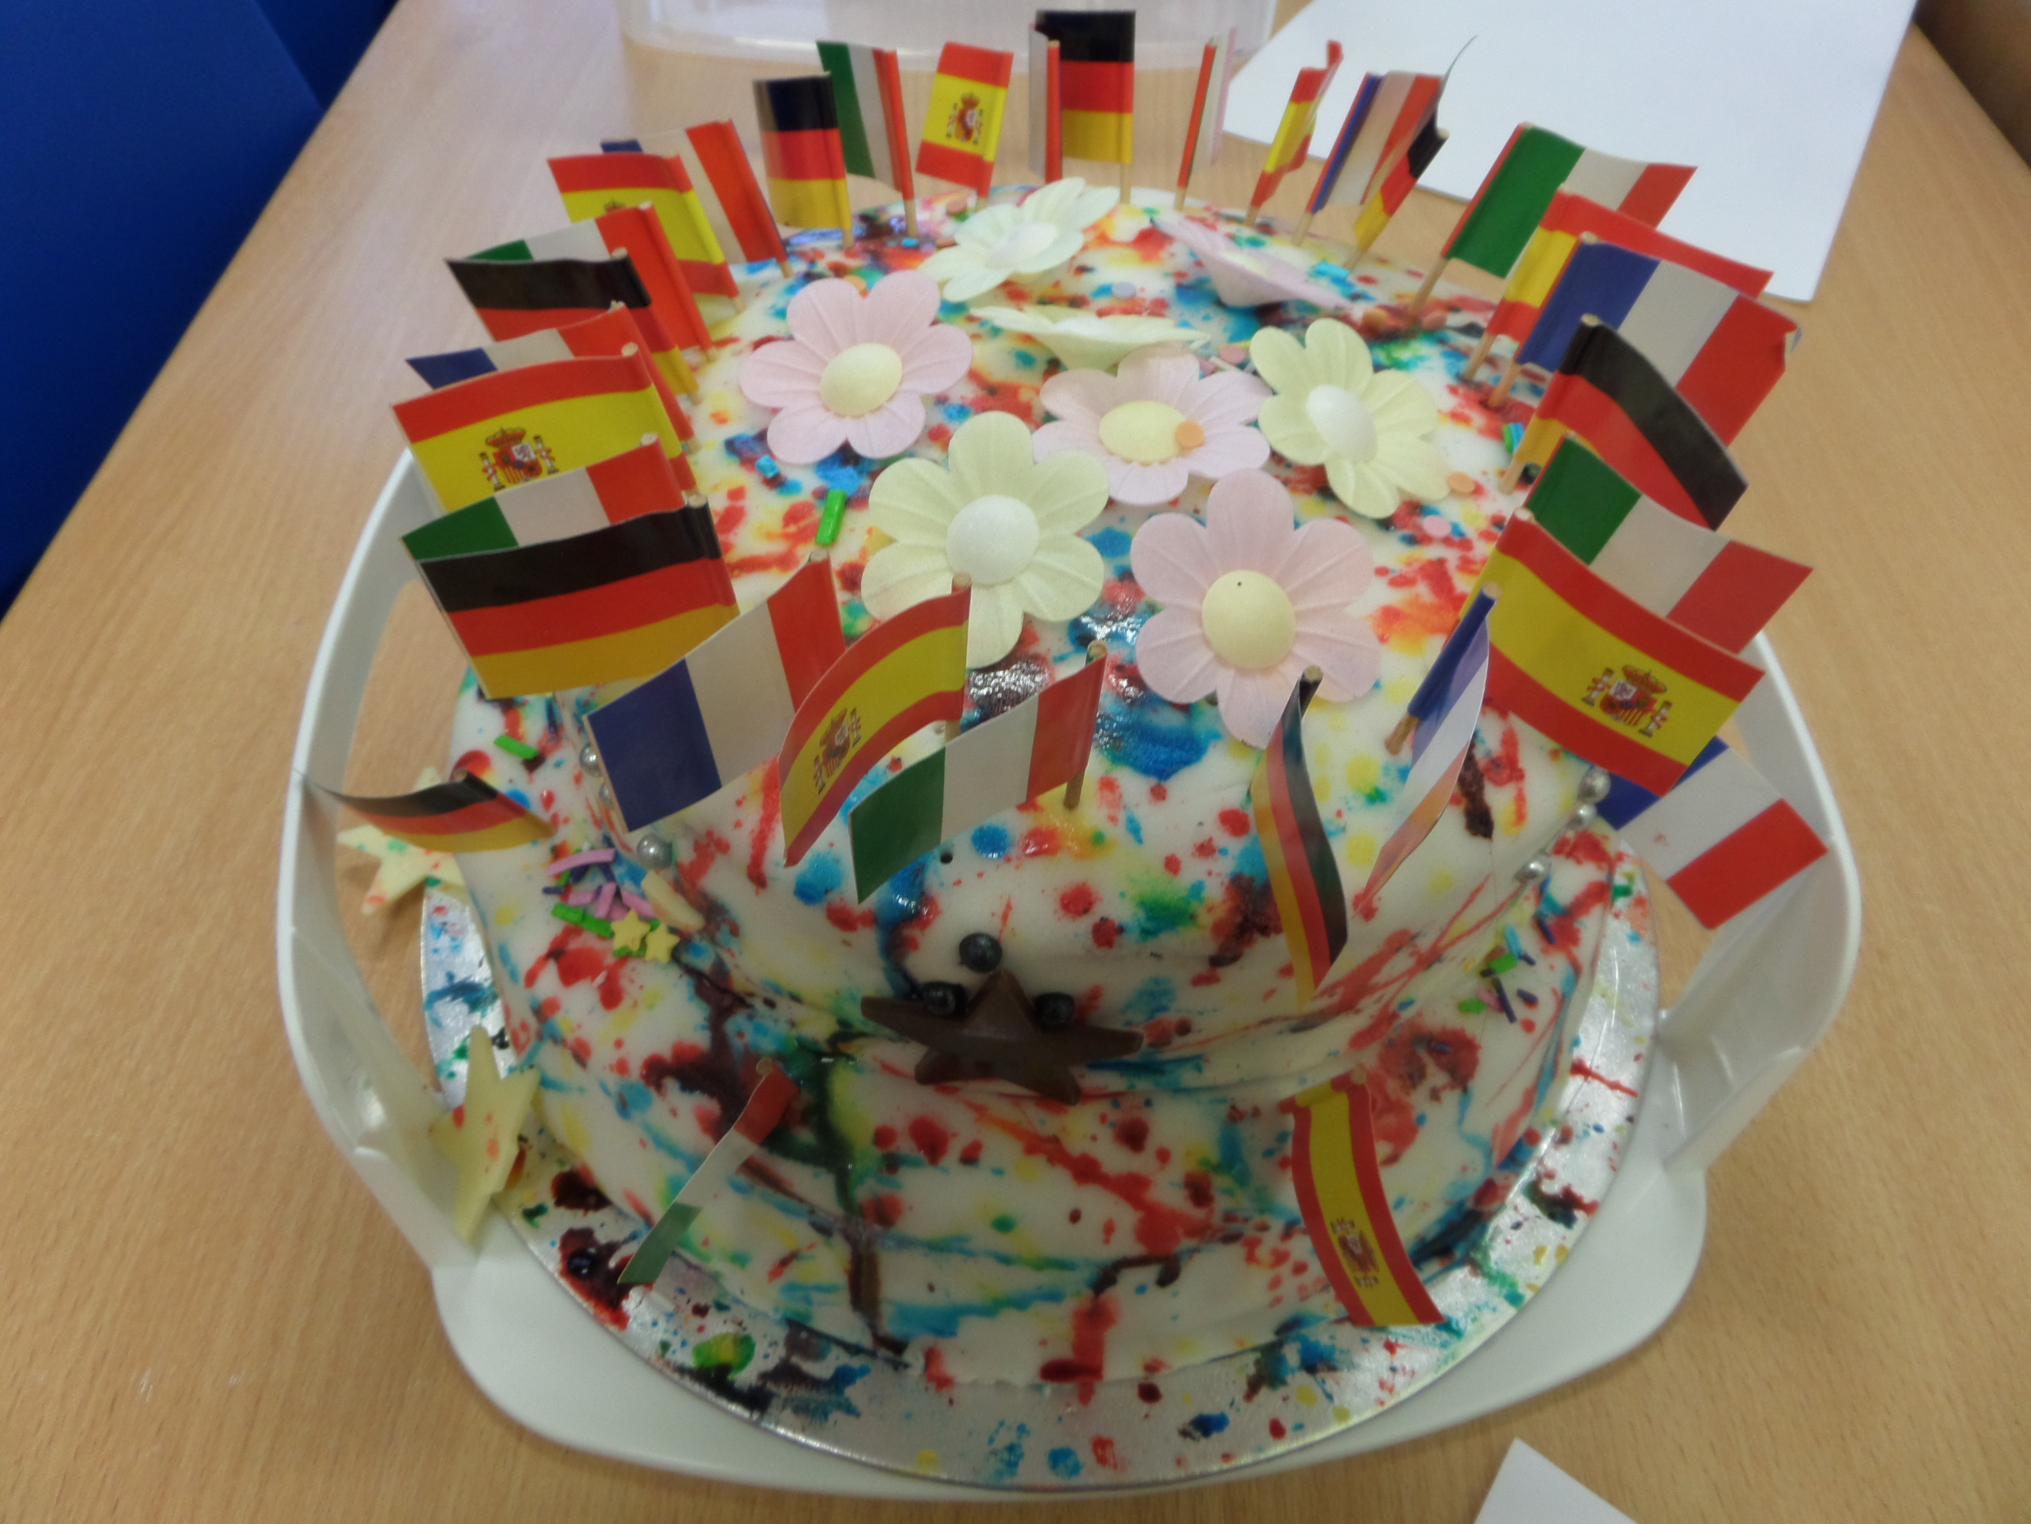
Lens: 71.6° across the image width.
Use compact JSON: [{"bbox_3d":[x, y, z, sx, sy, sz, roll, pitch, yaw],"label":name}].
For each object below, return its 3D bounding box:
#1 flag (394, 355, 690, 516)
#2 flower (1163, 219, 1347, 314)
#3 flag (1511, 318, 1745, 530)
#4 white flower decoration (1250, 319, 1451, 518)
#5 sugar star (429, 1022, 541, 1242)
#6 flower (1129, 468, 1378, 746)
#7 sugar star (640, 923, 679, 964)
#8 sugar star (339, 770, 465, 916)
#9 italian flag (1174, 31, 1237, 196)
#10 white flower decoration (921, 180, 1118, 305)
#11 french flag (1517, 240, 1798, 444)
[{"bbox_3d":[-0.066,-0.044,0.197,0.035,0.025,0.006,-7,57,1],"label":"flag"},{"bbox_3d":[0.040,-0.085,0.241,0.036,0.010,0.036,16,33,-17],"label":"flower"},{"bbox_3d":[0.083,-0.040,0.193,0.005,0.027,0.033,-17,58,-16],"label":"flag"},{"bbox_3d":[0.050,-0.052,0.217,0.035,0.011,0.035,7,73,-25],"label":"white flower decoration"},{"bbox_3d":[-0.096,0.068,0.255,0.005,0.036,0.036,16,41,-44],"label":"sugar star"},{"bbox_3d":[0.032,-0.020,0.189,0.036,0.009,0.037,0,88,8],"label":"flower"},{"bbox_3d":[-0.054,0.028,0.215,0.007,0.002,0.006,6,78,26],"label":"sugar star"},{"bbox_3d":[-0.121,0.016,0.290,0.036,0.005,0.036,1,51,4],"label":"sugar star"},{"bbox_3d":[0.038,-0.126,0.271,0.004,0.025,0.033,16,34,9],"label":"italian flag"},{"bbox_3d":[0.002,-0.089,0.248,0.038,0.009,0.040,7,48,37],"label":"white flower decoration"},{"bbox_3d":[0.097,-0.062,0.212,0.034,0.025,0.006,28,61,12],"label":"french flag"}]

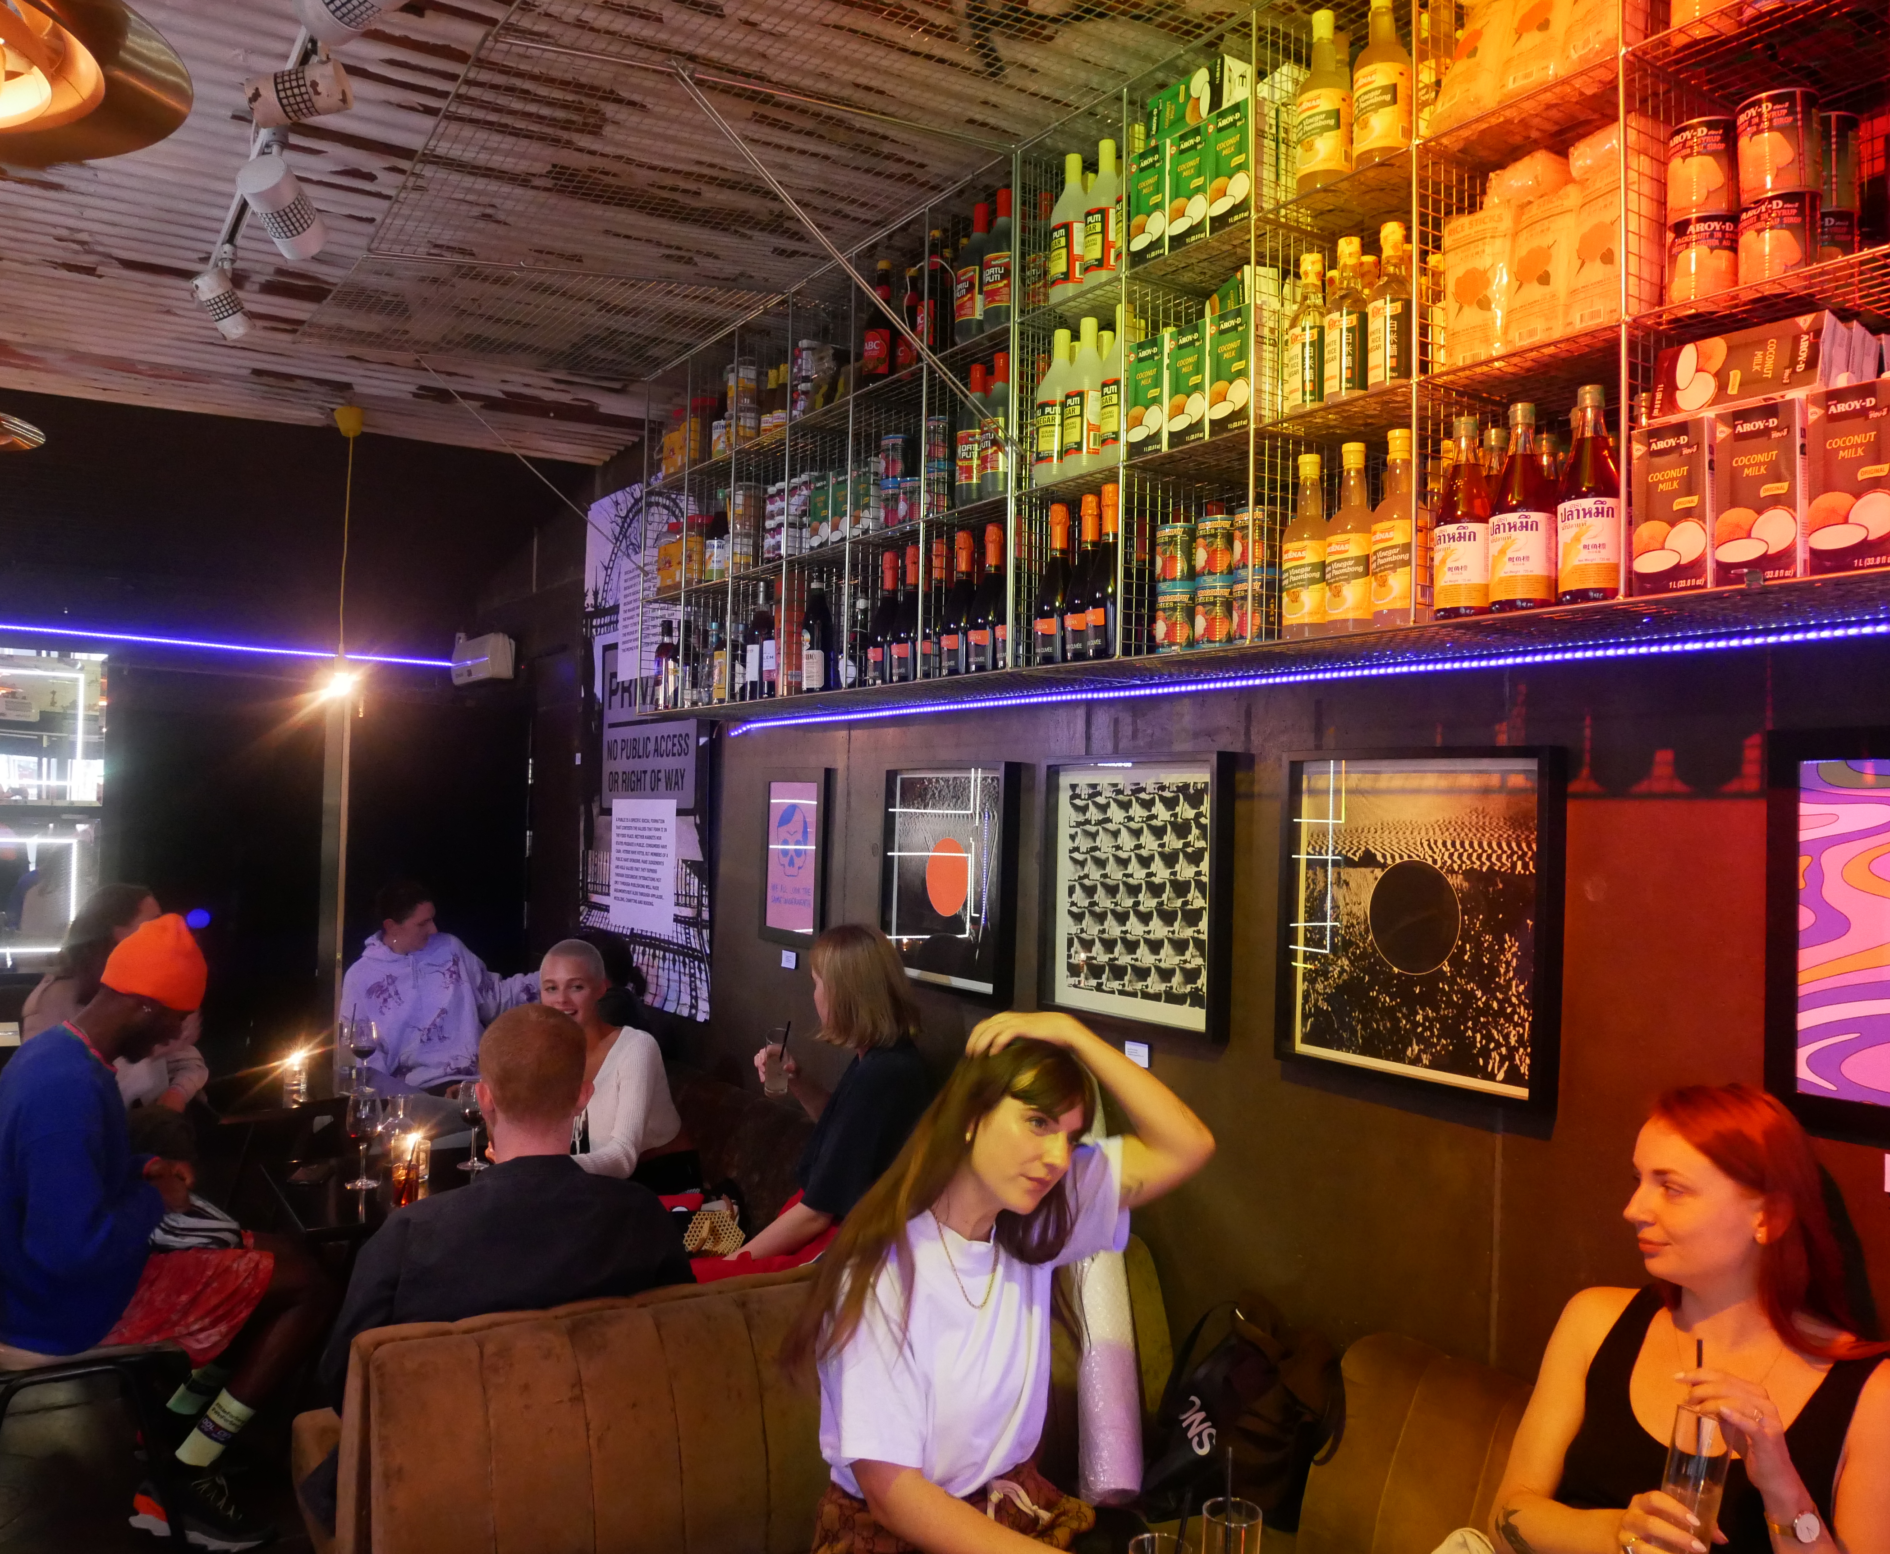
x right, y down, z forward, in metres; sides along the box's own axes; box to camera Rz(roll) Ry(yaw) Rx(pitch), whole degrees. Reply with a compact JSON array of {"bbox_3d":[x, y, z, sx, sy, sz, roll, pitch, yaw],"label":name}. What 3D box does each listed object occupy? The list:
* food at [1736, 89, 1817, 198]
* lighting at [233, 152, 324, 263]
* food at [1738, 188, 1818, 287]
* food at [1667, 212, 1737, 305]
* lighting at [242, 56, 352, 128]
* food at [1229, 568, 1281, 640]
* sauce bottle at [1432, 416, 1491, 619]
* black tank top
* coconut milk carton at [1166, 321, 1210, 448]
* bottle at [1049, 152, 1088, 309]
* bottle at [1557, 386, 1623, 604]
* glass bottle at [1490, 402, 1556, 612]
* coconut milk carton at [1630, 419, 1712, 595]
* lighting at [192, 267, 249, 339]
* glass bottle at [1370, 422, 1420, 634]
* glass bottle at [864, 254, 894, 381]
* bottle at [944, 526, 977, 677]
[{"bbox_3d":[0.966,-0.719,1.665,0.087,0.116,0.087,2,-2,-34],"label":"food"},{"bbox_3d":[-1.269,-1.093,2.766,0.093,0.098,0.165,1,-29,11],"label":"lighting"},{"bbox_3d":[0.977,-0.610,1.684,0.086,0.116,0.086,2,-2,-35],"label":"food"},{"bbox_3d":[0.908,-0.599,1.713,0.083,0.114,0.083,2,-1,-34],"label":"food"},{"bbox_3d":[-1.035,-1.096,2.304,0.142,0.074,0.074,-14,0,-5],"label":"lighting"},{"bbox_3d":[0.505,-0.263,2.336,0.076,0.112,0.076,2,-1,-34],"label":"food"},{"bbox_3d":[0.705,-0.349,1.955,0.076,0.277,0.076,2,-2,-34],"label":"sauce bottle"},{"bbox_3d":[0.855,0.825,1.580,0.330,0.460,0.230,0,-2,36],"label":"black tank top"},{"bbox_3d":[0.427,-0.643,2.383,0.060,0.199,0.089,2,-2,-35],"label":"coconut milk carton"},{"bbox_3d":[0.242,-1.023,2.703,0.085,0.303,0.085,1,-1,0],"label":"bottle"},{"bbox_3d":[0.810,-0.350,1.801,0.076,0.277,0.076,2,-2,-34],"label":"bottle"},{"bbox_3d":[0.754,-0.350,1.874,0.080,0.280,0.080,2,-2,-34],"label":"glass bottle"},{"bbox_3d":[0.881,-0.315,1.708,0.060,0.199,0.089,2,-2,-35],"label":"coconut milk carton"},{"bbox_3d":[-1.627,-1.059,3.216,0.075,0.139,0.075,1,41,14],"label":"lighting"},{"bbox_3d":[0.646,-0.352,2.040,0.077,0.287,0.077,2,-1,-34],"label":"glass bottle"},{"bbox_3d":[-0.145,-1.014,3.248,0.073,0.297,0.073,1,-1,0],"label":"glass bottle"},{"bbox_3d":[0.041,-0.352,2.942,0.087,0.306,0.087,1,-1,0],"label":"bottle"}]

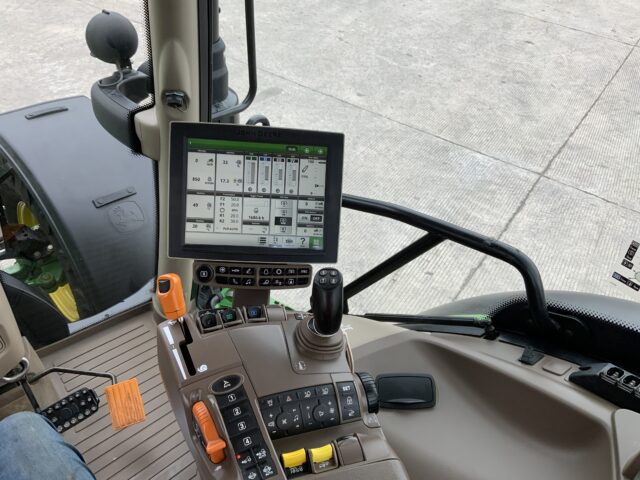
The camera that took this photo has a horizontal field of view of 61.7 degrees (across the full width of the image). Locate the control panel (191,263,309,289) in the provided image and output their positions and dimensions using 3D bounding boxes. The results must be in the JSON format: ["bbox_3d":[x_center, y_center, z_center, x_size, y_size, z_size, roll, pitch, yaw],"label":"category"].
[{"bbox_3d":[-0.105,0.055,0.853,0.182,0.041,0.030,2,4,-6],"label":"control panel"}]

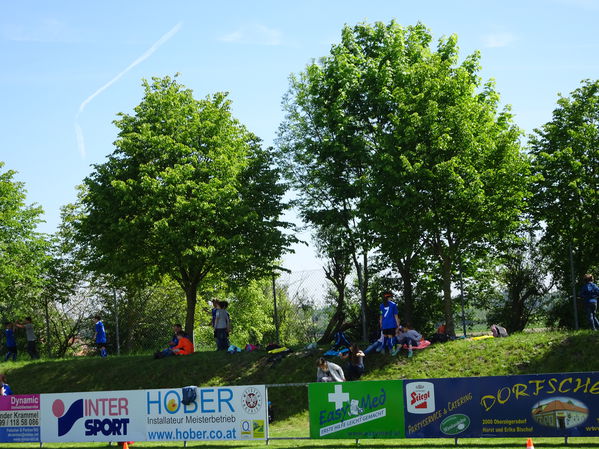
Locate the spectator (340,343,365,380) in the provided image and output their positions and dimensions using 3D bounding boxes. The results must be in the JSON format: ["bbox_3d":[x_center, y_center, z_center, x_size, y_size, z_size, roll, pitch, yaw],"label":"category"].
[{"bbox_3d":[1.179,2.942,29.400,0.600,0.790,0.450,0,-7,-18],"label":"spectator"}]

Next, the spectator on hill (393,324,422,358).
[{"bbox_3d":[2.474,2.680,31.700,0.550,0.760,0.680,-6,-8,30],"label":"spectator on hill"}]

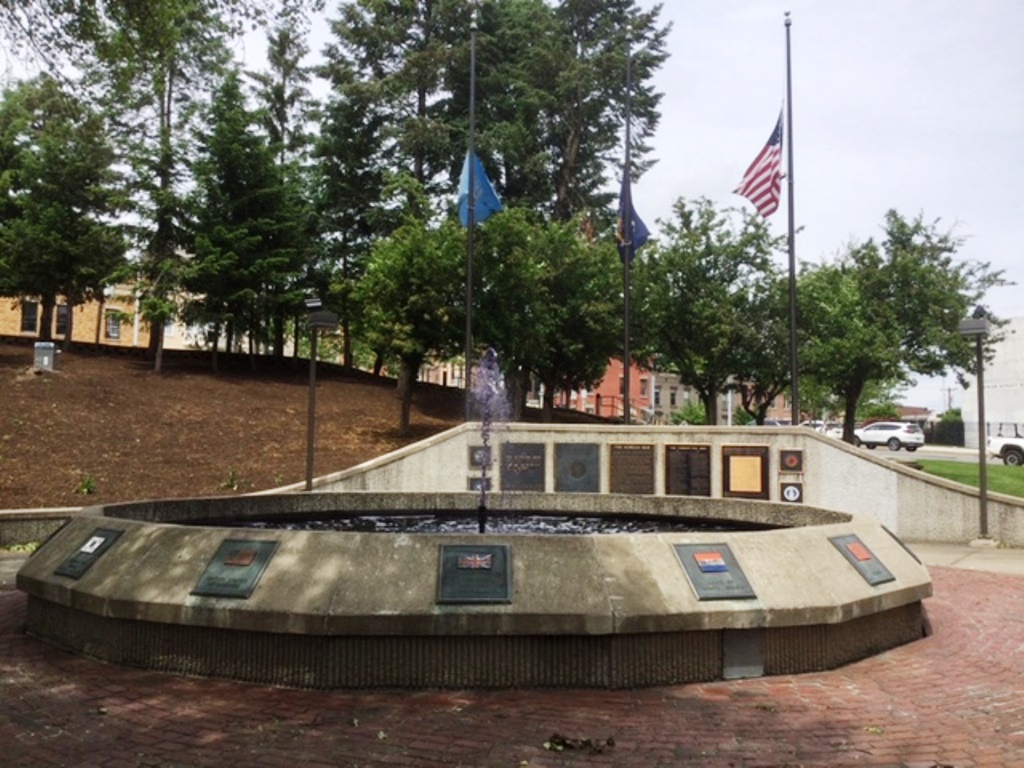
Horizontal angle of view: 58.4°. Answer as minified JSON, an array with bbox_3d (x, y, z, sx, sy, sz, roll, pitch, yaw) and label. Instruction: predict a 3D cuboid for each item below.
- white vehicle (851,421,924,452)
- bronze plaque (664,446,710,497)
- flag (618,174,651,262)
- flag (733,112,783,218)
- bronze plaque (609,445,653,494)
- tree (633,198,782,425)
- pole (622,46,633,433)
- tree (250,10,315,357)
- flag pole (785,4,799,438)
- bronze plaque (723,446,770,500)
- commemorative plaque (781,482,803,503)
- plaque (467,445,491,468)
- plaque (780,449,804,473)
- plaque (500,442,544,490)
[{"bbox_3d":[21.626,3.137,53.833,1.850,1.680,4.600,4,-6,-36],"label":"white vehicle"},{"bbox_3d":[3.434,1.710,17.868,0.897,1.019,0.050,1,-5,-3],"label":"bronze plaque"},{"bbox_3d":[2.685,-3.756,20.601,0.720,2.131,0.400,0,-5,6],"label":"flag"},{"bbox_3d":[5.379,-4.827,20.093,1.080,2.448,0.400,0,-5,8],"label":"flag"},{"bbox_3d":[2.433,1.771,18.518,0.910,1.136,0.060,0,-5,8],"label":"bronze plaque"},{"bbox_3d":[5.393,-1.869,25.285,4.212,6.626,4.200,1,-5,0],"label":"tree"},{"bbox_3d":[2.617,-3.594,20.687,0.140,9.192,0.140,1,-5,0],"label":"pole"},{"bbox_3d":[-10.275,-8.731,40.892,3.600,15.541,3.600,1,-5,0],"label":"tree"},{"bbox_3d":[6.393,-3.697,20.901,0.160,9.930,0.160,1,-5,0],"label":"flag pole"},{"bbox_3d":[4.636,1.798,18.207,0.910,1.160,0.060,0,-5,8],"label":"bronze plaque"},{"bbox_3d":[5.503,2.156,18.053,0.440,0.411,0.050,0,-5,8],"label":"commemorative plaque"},{"bbox_3d":[-0.610,1.426,17.676,0.430,0.442,0.050,1,-5,-3],"label":"plaque"},{"bbox_3d":[5.495,1.516,17.995,0.459,0.440,0.050,1,-5,-3],"label":"plaque"},{"bbox_3d":[0.216,1.639,17.702,0.851,0.984,0.050,1,-5,-3],"label":"plaque"}]

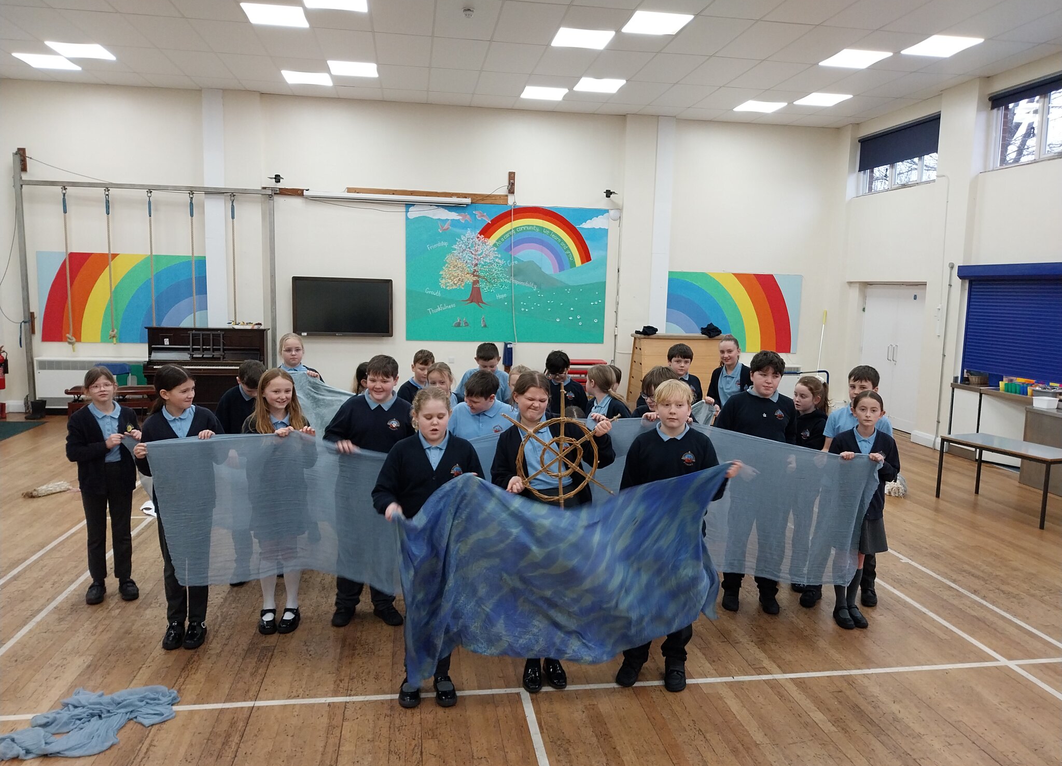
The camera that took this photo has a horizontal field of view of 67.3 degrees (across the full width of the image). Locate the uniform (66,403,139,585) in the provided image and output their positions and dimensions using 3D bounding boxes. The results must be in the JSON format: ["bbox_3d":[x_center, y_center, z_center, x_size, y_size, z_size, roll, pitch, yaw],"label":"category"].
[{"bbox_3d":[-2.473,0.643,4.645,0.420,1.050,0.280,-1,7,-20],"label":"uniform"}]

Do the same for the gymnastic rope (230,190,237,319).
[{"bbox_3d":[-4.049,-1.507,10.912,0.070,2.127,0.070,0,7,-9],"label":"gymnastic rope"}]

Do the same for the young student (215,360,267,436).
[{"bbox_3d":[-1.747,0.528,4.888,0.420,1.400,0.320,-2,8,-27],"label":"young student"}]

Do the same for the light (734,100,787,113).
[{"bbox_3d":[3.129,-3.786,10.925,0.585,0.040,0.585,0,7,-9],"label":"light"}]

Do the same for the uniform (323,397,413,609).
[{"bbox_3d":[-0.894,0.649,4.407,0.480,1.200,0.330,0,7,-12],"label":"uniform"}]

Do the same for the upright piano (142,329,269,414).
[{"bbox_3d":[-4.278,-0.097,10.588,1.497,1.241,0.620,0,7,-9],"label":"upright piano"}]

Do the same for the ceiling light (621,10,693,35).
[{"bbox_3d":[1.205,-3.431,7.612,0.600,0.050,0.600,1,7,-9],"label":"ceiling light"}]

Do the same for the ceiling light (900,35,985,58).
[{"bbox_3d":[4.170,-3.404,8.065,0.600,0.050,0.600,1,7,-9],"label":"ceiling light"}]

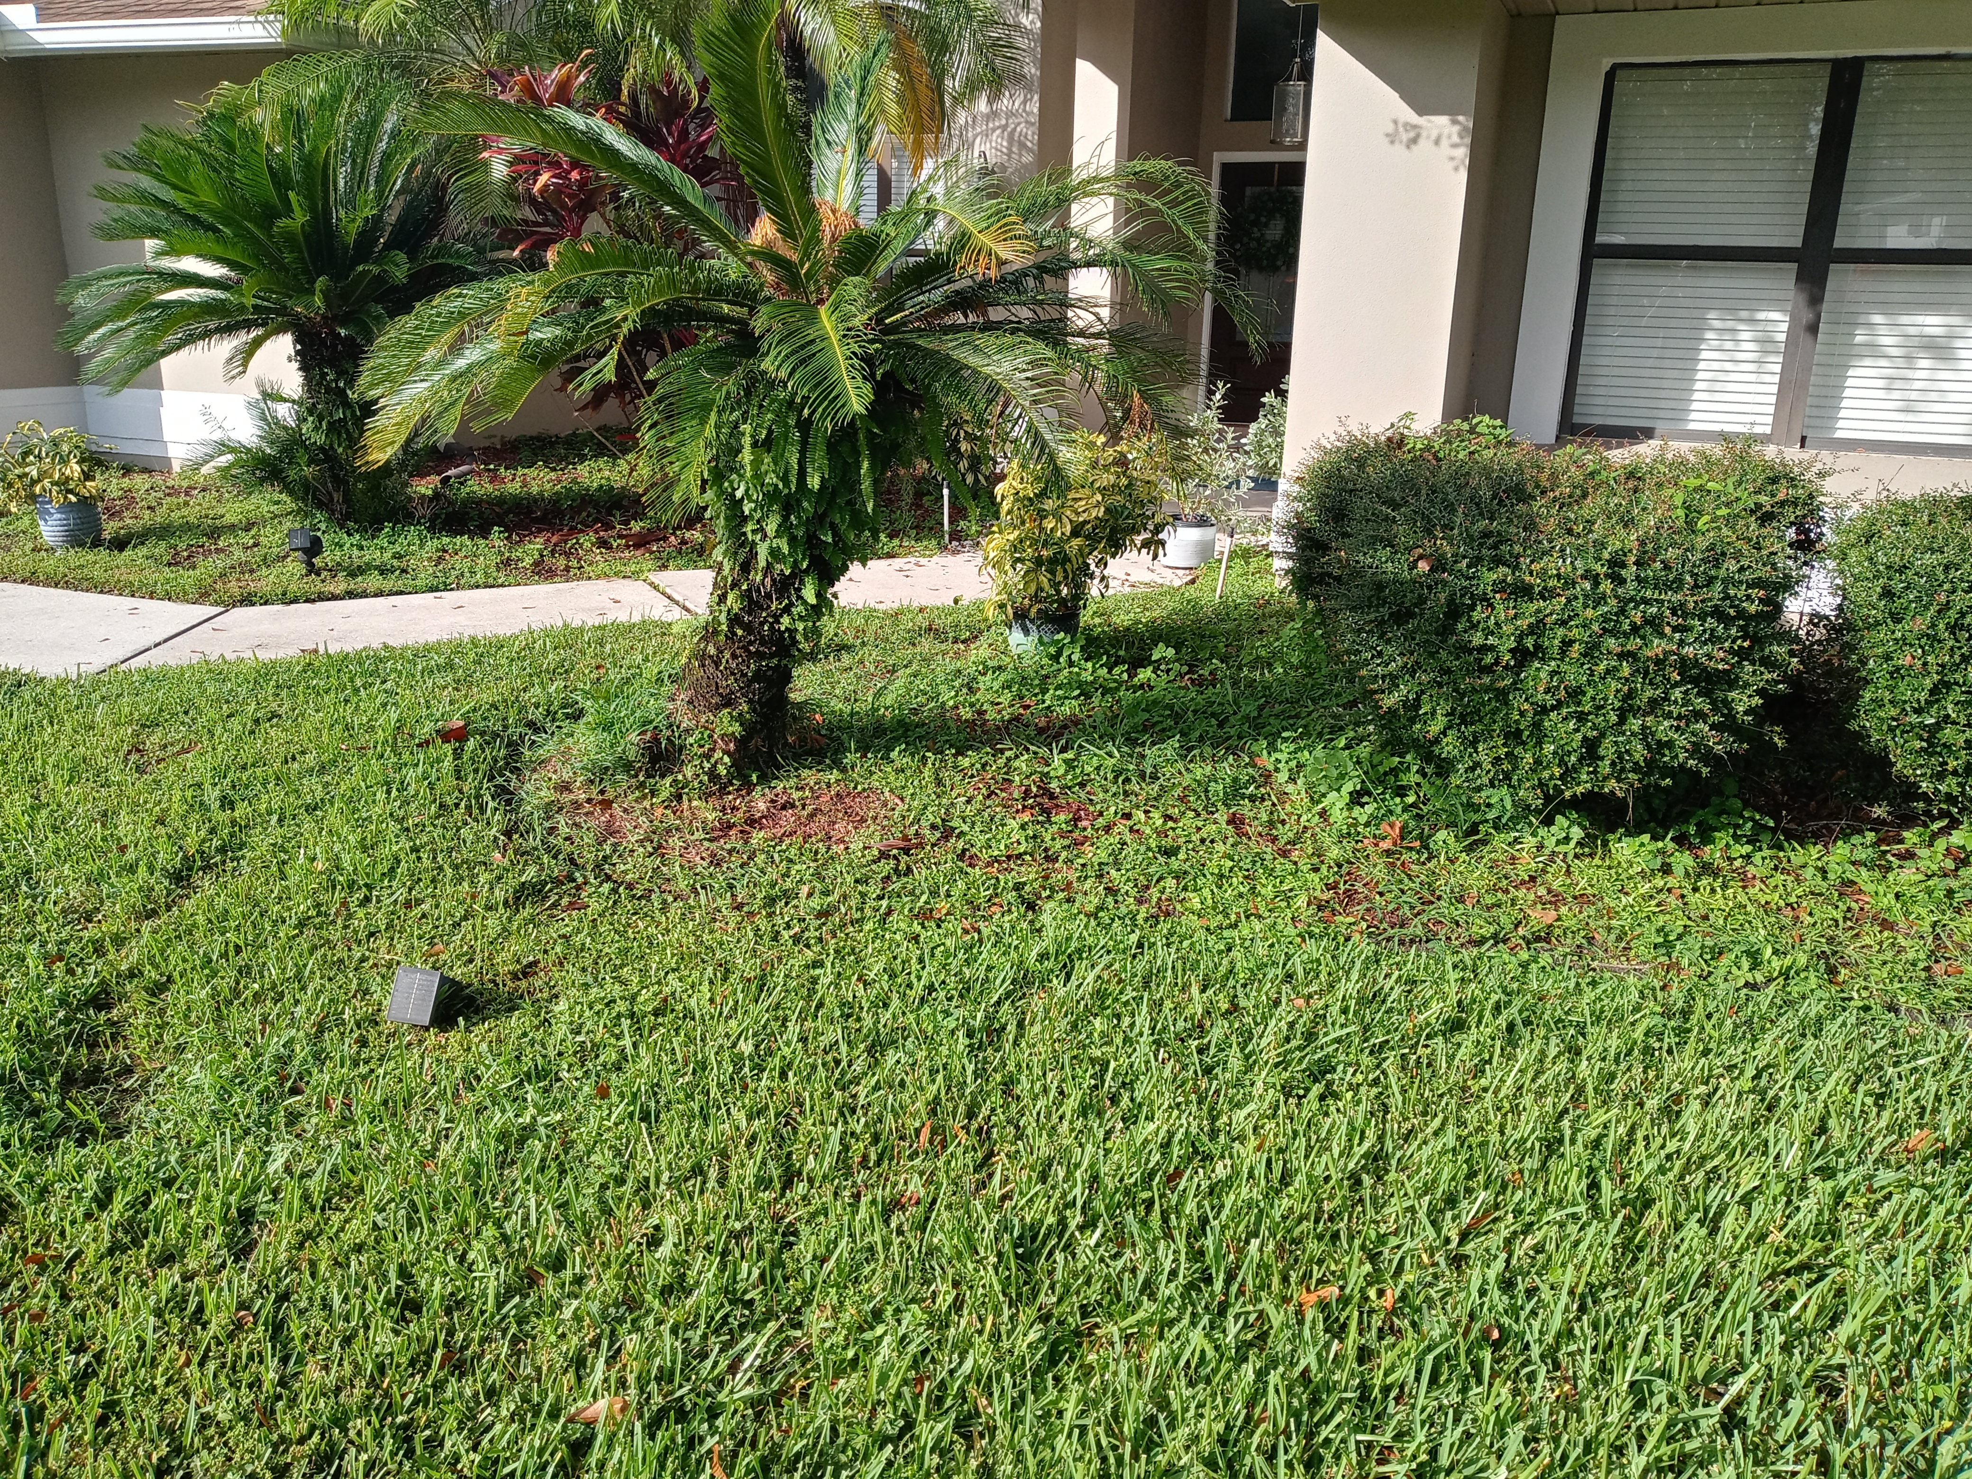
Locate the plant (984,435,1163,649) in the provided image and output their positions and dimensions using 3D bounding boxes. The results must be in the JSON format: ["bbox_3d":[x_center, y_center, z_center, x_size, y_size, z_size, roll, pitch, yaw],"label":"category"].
[{"bbox_3d":[0.352,-0.790,6.338,0.720,0.880,0.660,1,17,0],"label":"plant"}]

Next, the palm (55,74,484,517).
[{"bbox_3d":[-3.818,-2.359,8.717,2.300,2.280,2.250,-6,18,-22],"label":"palm"}]

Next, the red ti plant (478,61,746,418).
[{"bbox_3d":[-2.488,-3.084,10.578,1.750,2.500,1.600,1,17,0],"label":"red ti plant"}]

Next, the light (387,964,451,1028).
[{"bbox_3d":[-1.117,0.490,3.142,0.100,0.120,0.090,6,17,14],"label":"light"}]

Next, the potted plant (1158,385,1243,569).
[{"bbox_3d":[1.115,-1.357,8.219,0.470,0.920,0.430,1,17,0],"label":"potted plant"}]

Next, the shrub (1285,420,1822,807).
[{"bbox_3d":[1.812,-0.454,5.134,1.620,1.000,1.200,7,18,19],"label":"shrub"}]

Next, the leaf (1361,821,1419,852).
[{"bbox_3d":[1.089,0.245,4.295,0.150,0.070,0.100,1,17,0],"label":"leaf"}]

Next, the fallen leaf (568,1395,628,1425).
[{"bbox_3d":[-0.509,0.877,2.095,0.085,0.030,0.045,-3,17,-14],"label":"fallen leaf"}]

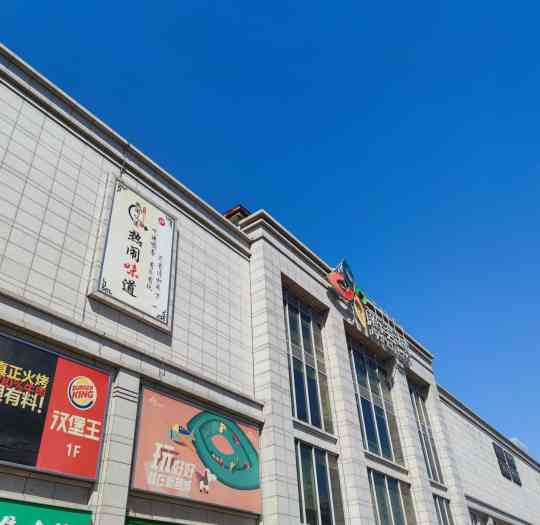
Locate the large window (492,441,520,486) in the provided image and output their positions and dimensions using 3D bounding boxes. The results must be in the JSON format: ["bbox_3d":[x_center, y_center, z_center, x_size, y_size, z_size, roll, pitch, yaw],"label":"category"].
[{"bbox_3d":[27.913,23.950,57.003,0.300,3.600,8.200,-25,-41,28],"label":"large window"}]

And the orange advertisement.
[{"bbox_3d":[-2.491,7.361,18.463,0.200,3.350,6.750,-25,-41,28],"label":"orange advertisement"}]

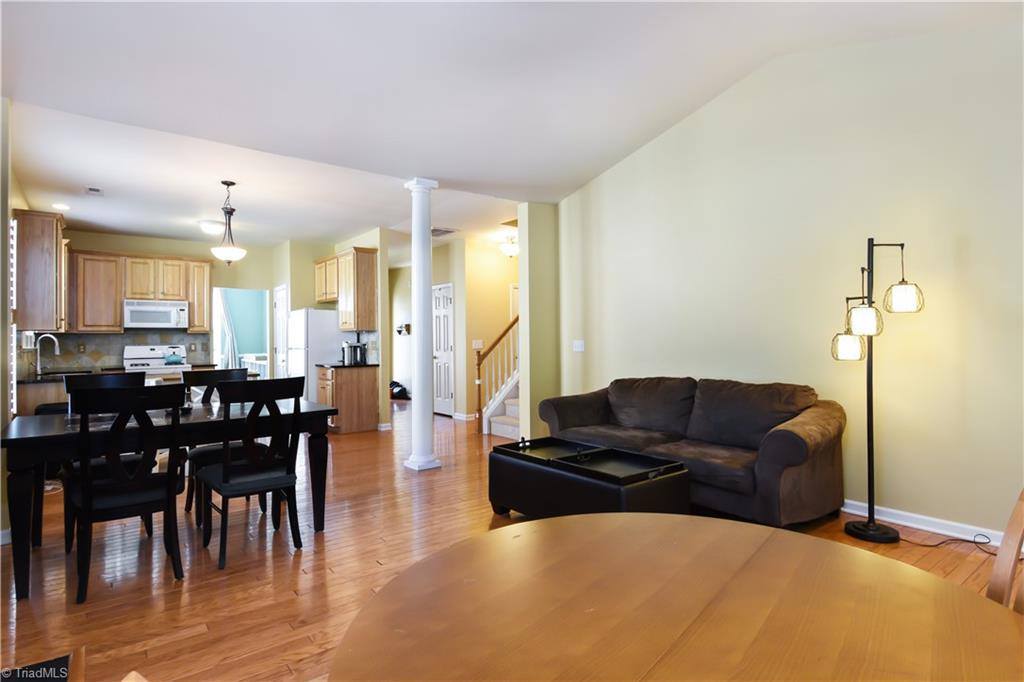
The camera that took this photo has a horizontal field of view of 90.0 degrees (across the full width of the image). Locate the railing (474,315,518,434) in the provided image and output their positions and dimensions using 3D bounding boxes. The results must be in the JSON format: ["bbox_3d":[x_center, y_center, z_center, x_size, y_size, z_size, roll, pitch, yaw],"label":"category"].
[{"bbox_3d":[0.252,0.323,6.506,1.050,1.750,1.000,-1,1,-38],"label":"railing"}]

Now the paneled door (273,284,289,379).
[{"bbox_3d":[-3.720,0.198,8.297,0.040,2.090,0.810,0,0,-38],"label":"paneled door"}]

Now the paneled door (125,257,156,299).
[{"bbox_3d":[-5.302,-0.893,7.314,0.348,0.573,0.030,0,0,-38],"label":"paneled door"}]

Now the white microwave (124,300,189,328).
[{"bbox_3d":[-5.051,-0.369,7.273,0.740,0.390,0.400,-1,1,-38],"label":"white microwave"}]

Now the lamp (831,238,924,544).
[{"bbox_3d":[2.315,0.288,3.225,0.490,1.850,0.440,0,1,0],"label":"lamp"}]

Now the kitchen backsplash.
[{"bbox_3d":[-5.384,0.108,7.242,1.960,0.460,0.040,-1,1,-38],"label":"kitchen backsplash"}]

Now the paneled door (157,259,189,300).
[{"bbox_3d":[-4.820,-0.873,7.276,0.361,0.555,0.030,-1,1,-38],"label":"paneled door"}]

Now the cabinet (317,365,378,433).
[{"bbox_3d":[-2.256,0.783,7.031,0.632,0.880,0.690,0,0,-38],"label":"cabinet"}]

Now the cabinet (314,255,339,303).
[{"bbox_3d":[-2.653,-0.922,7.770,0.352,0.643,0.990,0,0,-38],"label":"cabinet"}]

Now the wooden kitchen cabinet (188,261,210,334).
[{"bbox_3d":[-4.840,-0.669,7.881,0.280,1.095,0.360,0,0,-38],"label":"wooden kitchen cabinet"}]

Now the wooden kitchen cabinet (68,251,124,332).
[{"bbox_3d":[-5.661,-0.648,7.034,0.485,1.060,0.030,0,0,-38],"label":"wooden kitchen cabinet"}]

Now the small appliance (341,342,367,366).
[{"bbox_3d":[-2.141,0.163,6.856,0.300,0.325,0.240,-1,1,-38],"label":"small appliance"}]

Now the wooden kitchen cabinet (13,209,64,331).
[{"bbox_3d":[-4.750,-0.672,5.154,0.354,1.135,0.710,0,0,-38],"label":"wooden kitchen cabinet"}]

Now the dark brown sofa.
[{"bbox_3d":[1.321,0.773,4.199,0.900,0.880,2.370,-1,1,-38],"label":"dark brown sofa"}]

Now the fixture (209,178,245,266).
[{"bbox_3d":[-2.837,-1.173,5.133,0.366,0.822,0.366,0,0,-38],"label":"fixture"}]

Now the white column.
[{"bbox_3d":[-0.861,-0.159,4.897,0.240,2.715,0.240,0,0,-38],"label":"white column"}]

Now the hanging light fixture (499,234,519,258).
[{"bbox_3d":[-0.016,-1.417,7.642,0.360,0.344,0.360,0,0,0],"label":"hanging light fixture"}]

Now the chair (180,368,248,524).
[{"bbox_3d":[-2.092,0.734,3.721,0.470,1.010,0.530,-1,1,-38],"label":"chair"}]

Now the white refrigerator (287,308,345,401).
[{"bbox_3d":[-2.773,0.376,7.508,0.740,1.665,0.820,-1,1,-38],"label":"white refrigerator"}]

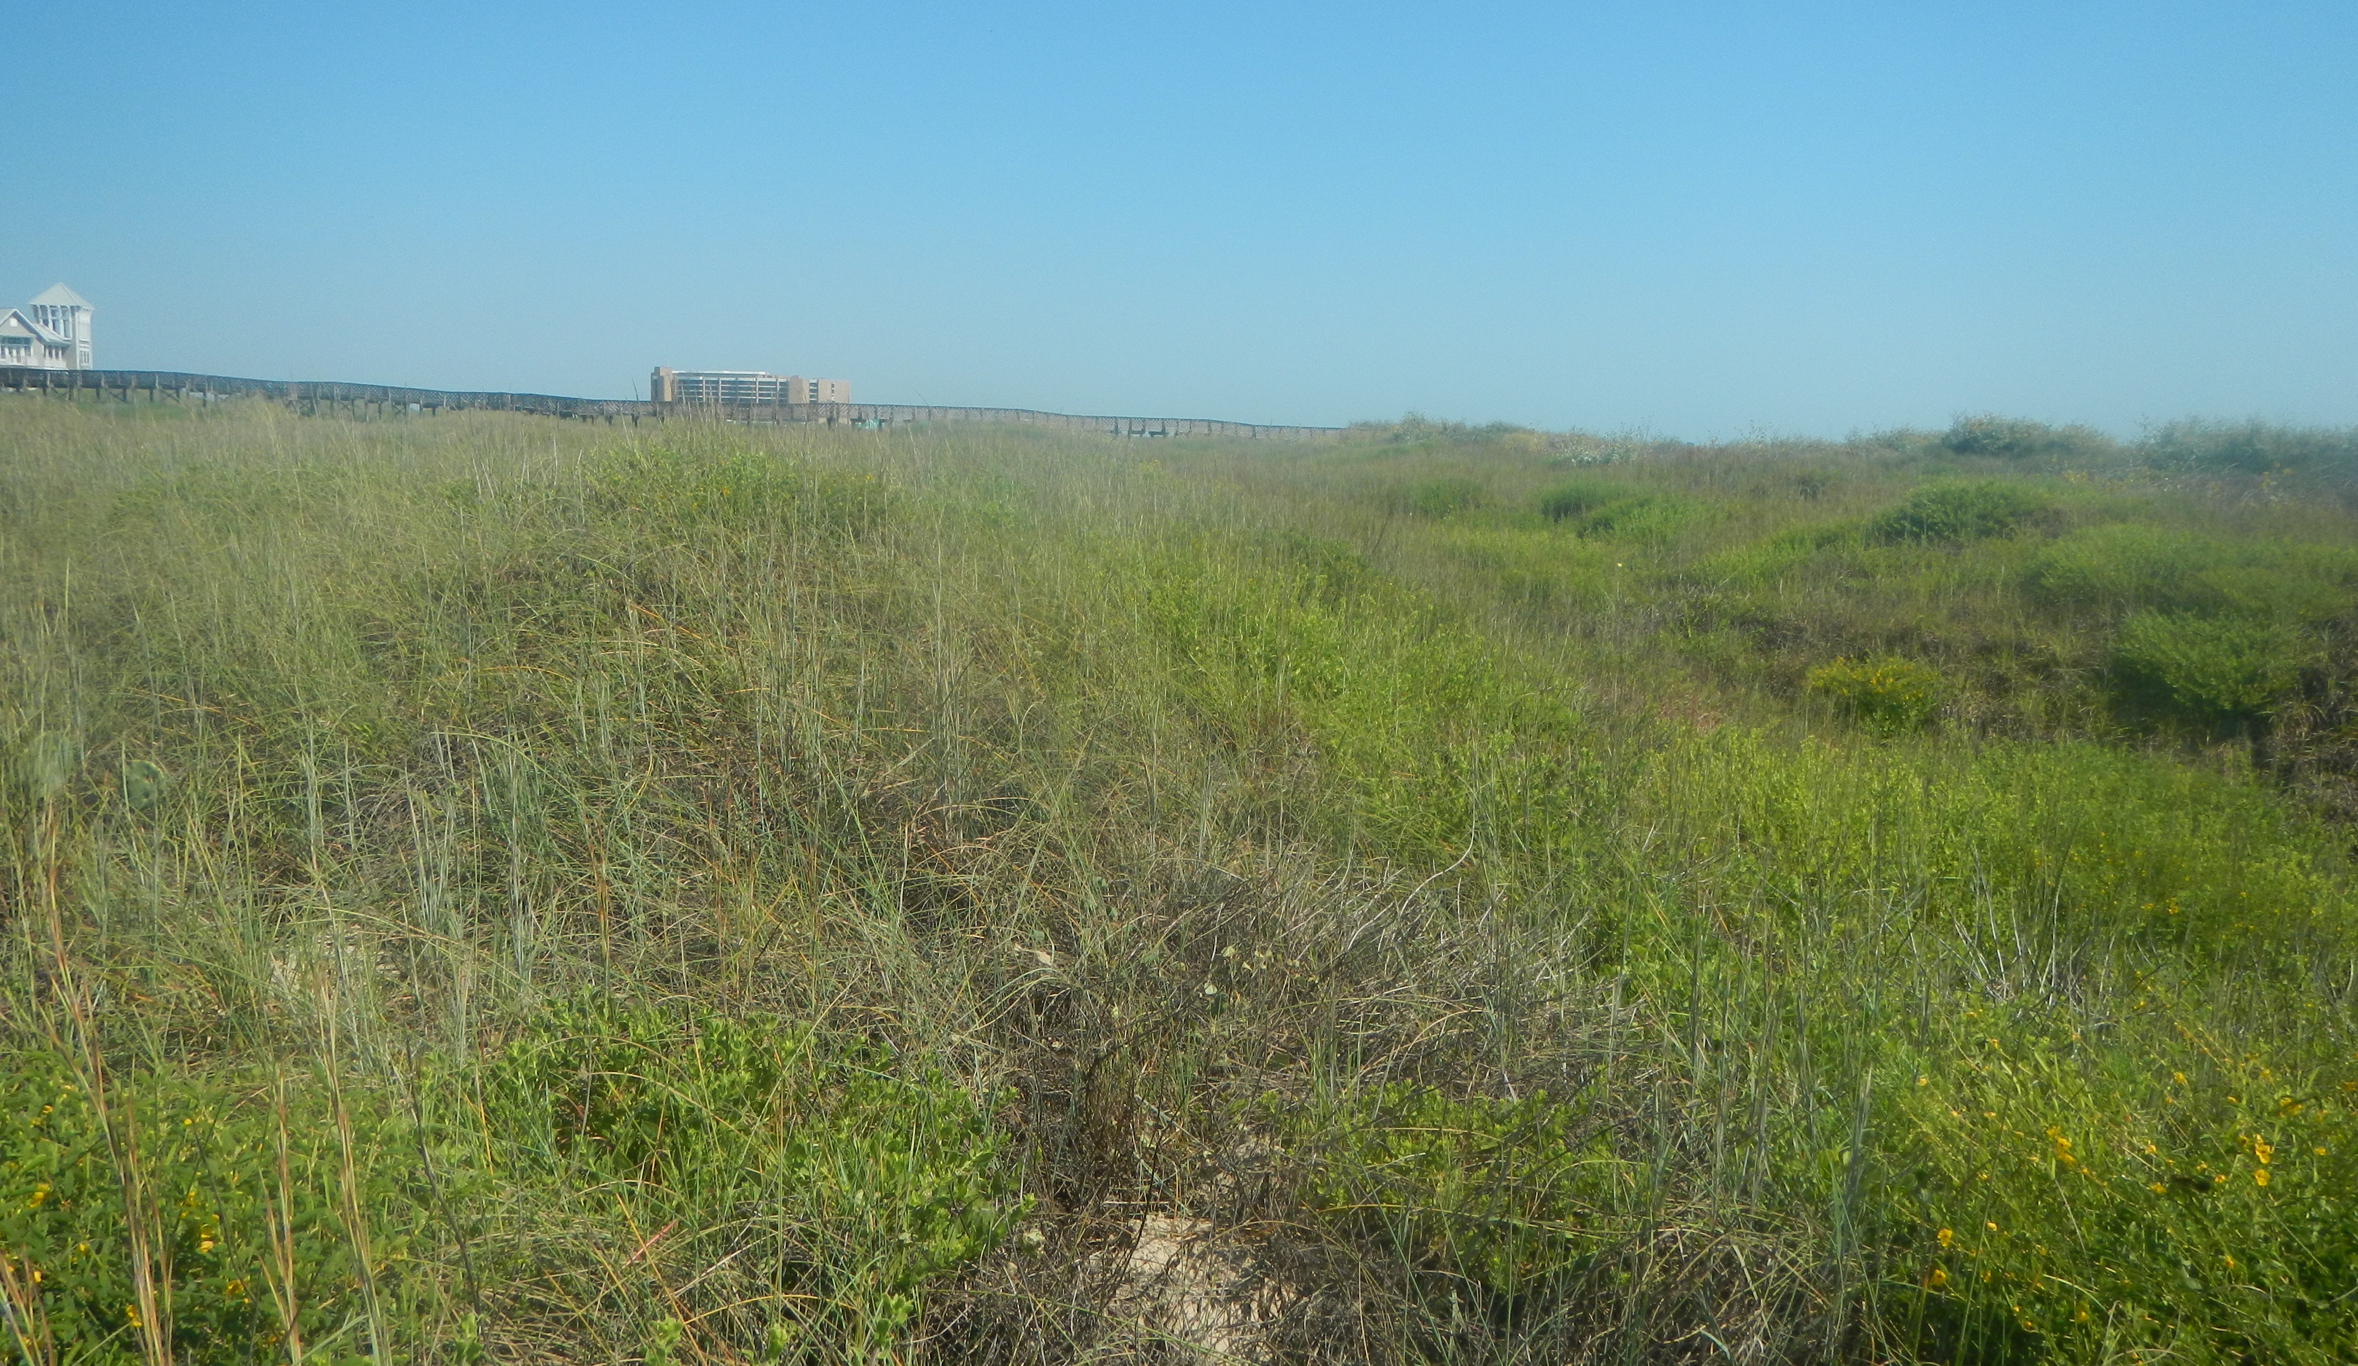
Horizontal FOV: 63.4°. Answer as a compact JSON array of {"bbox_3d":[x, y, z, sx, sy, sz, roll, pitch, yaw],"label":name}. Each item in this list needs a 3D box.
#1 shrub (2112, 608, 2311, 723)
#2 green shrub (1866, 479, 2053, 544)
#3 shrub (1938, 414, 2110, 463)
[{"bbox_3d":[7.558,-0.115,14.000,1.270,0.800,1.250,6,9,28],"label":"shrub"},{"bbox_3d":[9.828,-2.156,24.000,2.170,0.770,2.000,5,8,22],"label":"green shrub"},{"bbox_3d":[15.499,-4.479,35.000,2.910,0.850,2.500,5,8,23],"label":"shrub"}]

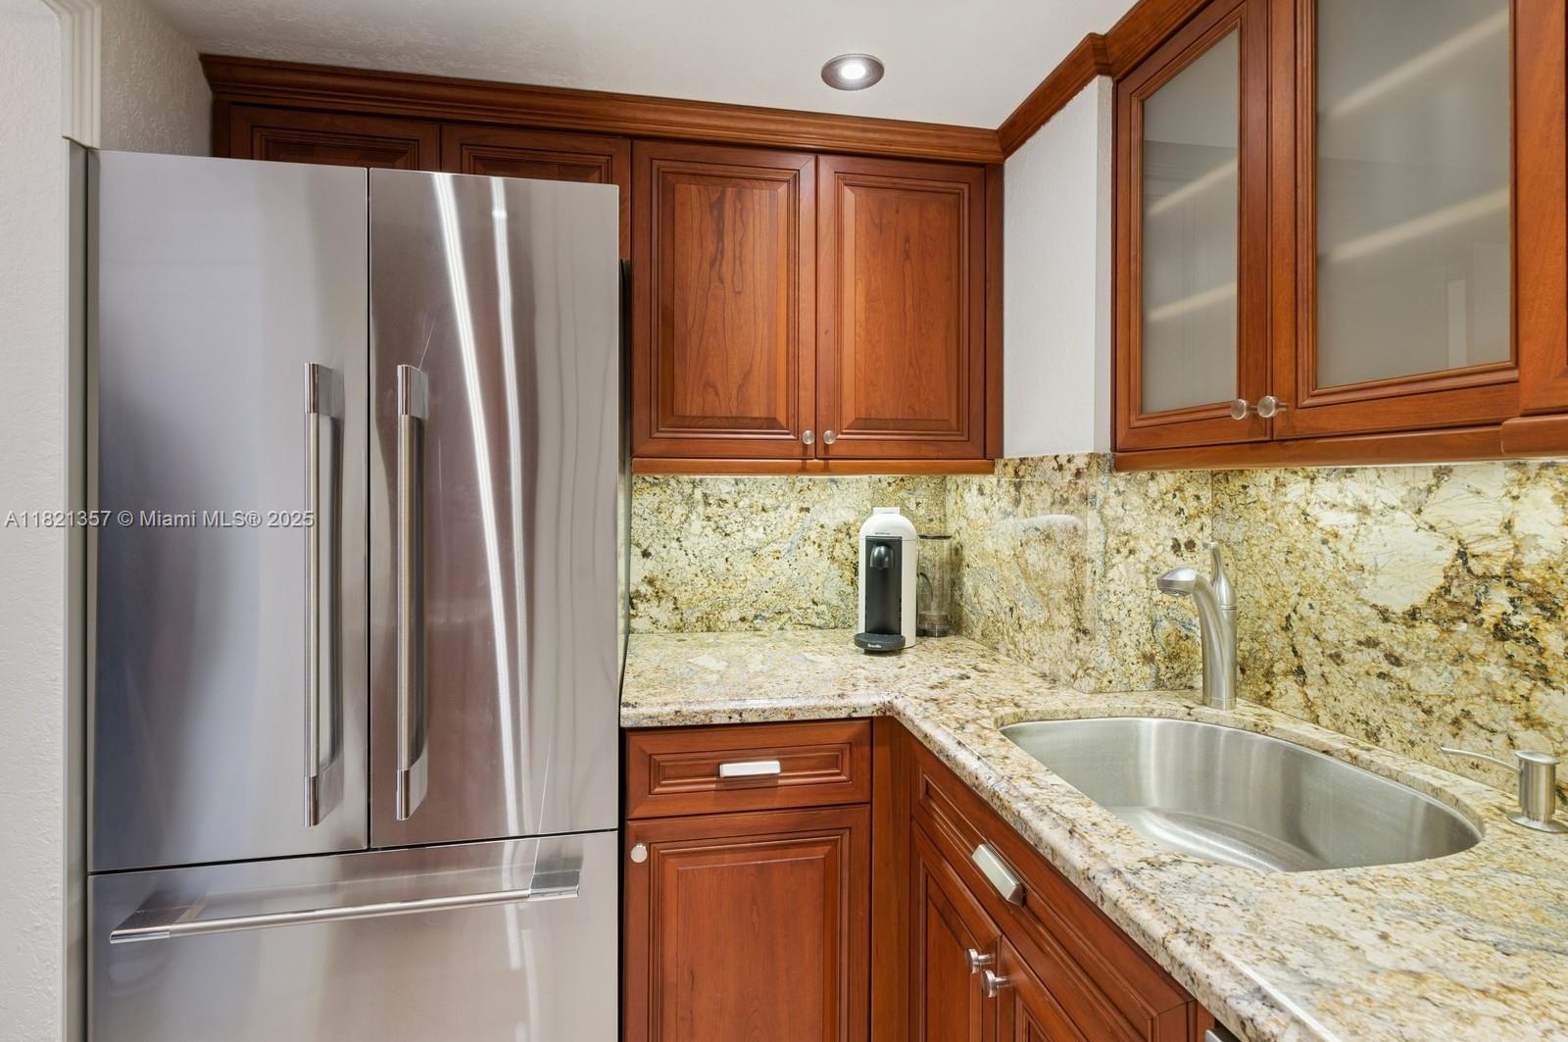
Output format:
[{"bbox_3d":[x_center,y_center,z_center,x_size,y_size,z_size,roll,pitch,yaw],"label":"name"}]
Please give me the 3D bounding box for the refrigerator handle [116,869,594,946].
[{"bbox_3d":[-0.642,0.585,1.064,0.635,0.019,0.050,0,-1,-10],"label":"refrigerator handle"}]

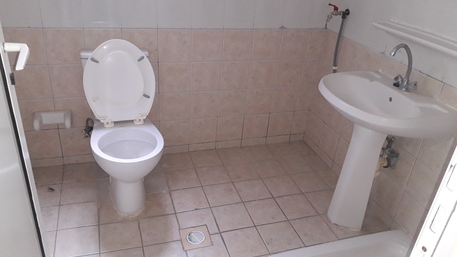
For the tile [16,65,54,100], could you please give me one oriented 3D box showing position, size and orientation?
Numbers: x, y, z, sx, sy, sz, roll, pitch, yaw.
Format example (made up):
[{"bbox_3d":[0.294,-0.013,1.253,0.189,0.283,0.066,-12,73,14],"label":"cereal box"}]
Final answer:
[{"bbox_3d":[-1.095,-0.255,1.986,0.200,0.200,0.010,-5,30,-18],"label":"tile"}]

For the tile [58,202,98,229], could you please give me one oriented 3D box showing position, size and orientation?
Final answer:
[{"bbox_3d":[-0.801,0.472,1.923,0.199,0.010,0.198,-5,30,-18],"label":"tile"}]

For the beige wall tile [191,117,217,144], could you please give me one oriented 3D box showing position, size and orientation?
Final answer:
[{"bbox_3d":[-0.178,0.017,2.481,0.198,0.198,0.010,-5,30,-18],"label":"beige wall tile"}]

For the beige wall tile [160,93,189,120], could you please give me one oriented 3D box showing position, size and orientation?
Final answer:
[{"bbox_3d":[-0.352,-0.143,2.325,0.198,0.198,0.010,-5,30,-18],"label":"beige wall tile"}]

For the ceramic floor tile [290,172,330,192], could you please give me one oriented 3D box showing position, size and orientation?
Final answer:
[{"bbox_3d":[0.530,0.355,2.321,0.198,0.010,0.198,-5,30,-18],"label":"ceramic floor tile"}]

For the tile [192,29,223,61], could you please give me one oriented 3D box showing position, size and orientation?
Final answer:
[{"bbox_3d":[-0.131,-0.517,2.217,0.199,0.200,0.010,-5,30,-18],"label":"tile"}]

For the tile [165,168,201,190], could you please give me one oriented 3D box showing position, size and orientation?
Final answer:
[{"bbox_3d":[-0.284,0.325,2.240,0.198,0.010,0.198,-5,30,-18],"label":"tile"}]

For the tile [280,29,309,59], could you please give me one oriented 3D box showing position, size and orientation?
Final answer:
[{"bbox_3d":[0.438,-0.558,2.381,0.198,0.198,0.010,-5,30,-18],"label":"tile"}]

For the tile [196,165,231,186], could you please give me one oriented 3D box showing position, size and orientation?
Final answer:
[{"bbox_3d":[-0.098,0.312,2.327,0.200,0.009,0.198,-5,30,-18],"label":"tile"}]

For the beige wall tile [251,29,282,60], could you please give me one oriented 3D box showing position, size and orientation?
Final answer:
[{"bbox_3d":[0.251,-0.548,2.343,0.200,0.200,0.010,-5,30,-18],"label":"beige wall tile"}]

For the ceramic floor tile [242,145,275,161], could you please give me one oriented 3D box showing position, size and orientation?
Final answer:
[{"bbox_3d":[0.221,0.187,2.607,0.200,0.010,0.200,-5,30,-18],"label":"ceramic floor tile"}]

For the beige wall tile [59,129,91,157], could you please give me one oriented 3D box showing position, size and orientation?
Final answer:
[{"bbox_3d":[-0.937,0.080,2.235,0.198,0.198,0.010,-5,30,-18],"label":"beige wall tile"}]

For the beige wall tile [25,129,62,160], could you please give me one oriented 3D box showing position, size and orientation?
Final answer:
[{"bbox_3d":[-1.126,0.098,2.176,0.200,0.200,0.010,-5,30,-18],"label":"beige wall tile"}]

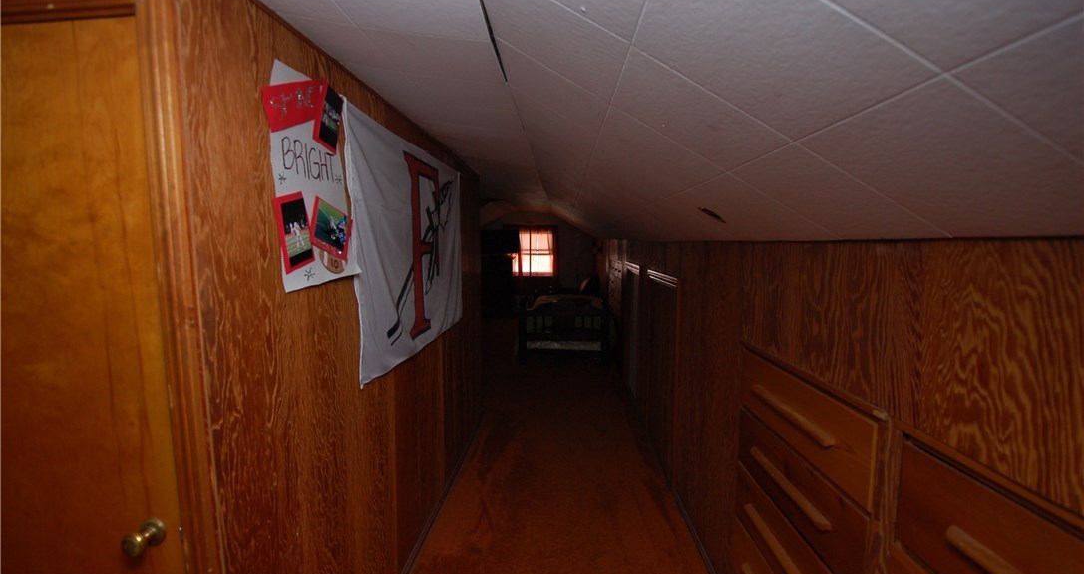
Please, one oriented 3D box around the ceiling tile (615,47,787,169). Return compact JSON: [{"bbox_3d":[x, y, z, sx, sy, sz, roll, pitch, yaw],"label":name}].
[{"bbox_3d":[0.285,-0.331,0.872,0.305,0.020,0.305,29,6,0],"label":"ceiling tile"}]

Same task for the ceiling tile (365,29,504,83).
[{"bbox_3d":[-0.256,-0.600,1.153,0.305,0.020,0.295,9,6,2],"label":"ceiling tile"}]

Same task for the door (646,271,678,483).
[{"bbox_3d":[0.766,0.516,2.920,0.040,1.183,0.786,0,6,3],"label":"door"}]

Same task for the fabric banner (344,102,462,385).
[{"bbox_3d":[-0.554,-0.193,2.173,0.040,0.950,1.520,0,6,3],"label":"fabric banner"}]

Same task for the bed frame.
[{"bbox_3d":[0.300,0.415,6.333,1.060,0.800,2.000,0,6,3],"label":"bed frame"}]

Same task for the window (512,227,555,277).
[{"bbox_3d":[-0.206,-0.666,8.493,0.860,0.980,0.100,0,6,3],"label":"window"}]

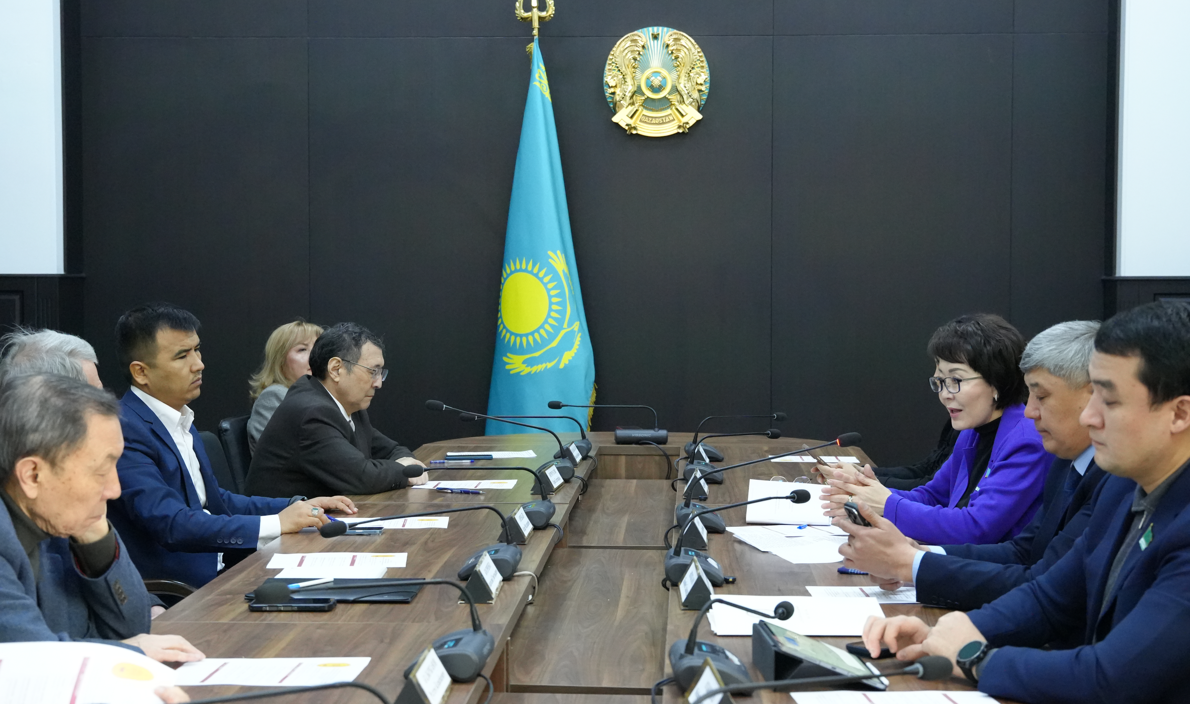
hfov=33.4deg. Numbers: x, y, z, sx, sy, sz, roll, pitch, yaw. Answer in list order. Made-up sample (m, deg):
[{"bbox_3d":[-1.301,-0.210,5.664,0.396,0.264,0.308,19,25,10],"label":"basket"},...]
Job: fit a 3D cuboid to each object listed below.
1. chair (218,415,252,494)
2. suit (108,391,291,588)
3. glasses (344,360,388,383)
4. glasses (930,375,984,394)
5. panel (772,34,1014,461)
[{"bbox_3d":[-0.936,0.636,6.920,0.620,0.930,0.580,1,3,13],"label":"chair"},{"bbox_3d":[-0.996,0.414,4.948,0.470,0.640,0.550,1,3,15],"label":"suit"},{"bbox_3d":[-0.705,0.047,5.962,0.145,0.042,0.138,16,6,12],"label":"glasses"},{"bbox_3d":[0.939,0.072,5.004,0.140,0.044,0.137,-10,7,-27],"label":"glasses"},{"bbox_3d":[1.350,-0.220,9.054,1.085,2.444,0.030,0,3,3],"label":"panel"}]

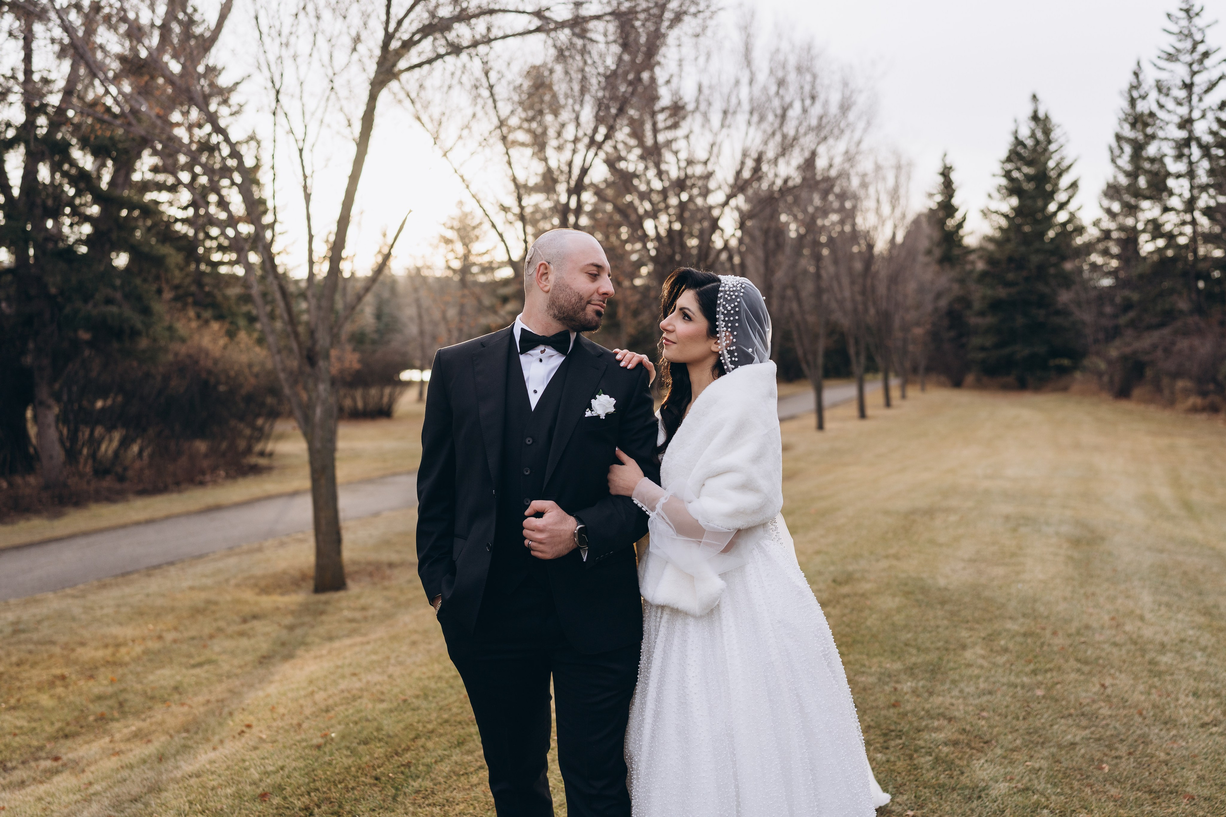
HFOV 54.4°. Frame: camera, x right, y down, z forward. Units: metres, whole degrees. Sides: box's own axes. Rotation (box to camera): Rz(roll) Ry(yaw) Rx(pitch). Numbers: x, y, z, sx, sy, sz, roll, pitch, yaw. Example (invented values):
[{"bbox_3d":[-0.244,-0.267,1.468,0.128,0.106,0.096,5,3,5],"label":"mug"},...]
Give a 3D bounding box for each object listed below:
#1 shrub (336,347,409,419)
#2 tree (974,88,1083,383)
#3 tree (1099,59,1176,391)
[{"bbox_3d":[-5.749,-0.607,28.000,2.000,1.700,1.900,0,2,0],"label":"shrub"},{"bbox_3d":[16.936,-6.796,48.500,4.600,12.100,4.600,0,2,0],"label":"tree"},{"bbox_3d":[18.514,-6.324,42.000,2.900,11.800,2.900,0,2,0],"label":"tree"}]

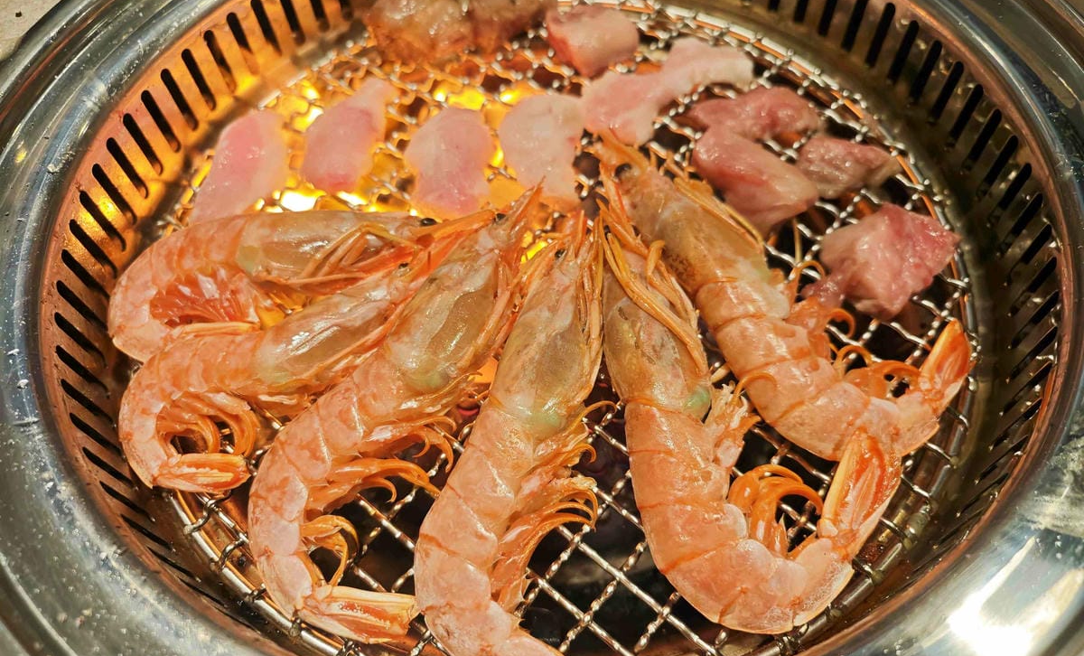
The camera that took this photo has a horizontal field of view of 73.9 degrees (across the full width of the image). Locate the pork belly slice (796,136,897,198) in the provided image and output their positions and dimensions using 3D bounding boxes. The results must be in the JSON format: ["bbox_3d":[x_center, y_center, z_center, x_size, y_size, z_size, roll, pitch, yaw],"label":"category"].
[{"bbox_3d":[0.110,-0.058,0.260,0.034,0.013,0.025,8,61,7],"label":"pork belly slice"}]

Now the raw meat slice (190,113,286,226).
[{"bbox_3d":[-0.112,-0.060,0.275,0.029,0.008,0.059,0,60,3],"label":"raw meat slice"}]

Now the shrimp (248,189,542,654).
[{"bbox_3d":[-0.040,0.011,0.212,0.052,0.027,0.144,13,61,9],"label":"shrimp"}]

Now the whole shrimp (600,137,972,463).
[{"bbox_3d":[0.059,-0.015,0.222,0.137,0.027,0.064,39,69,21],"label":"whole shrimp"}]

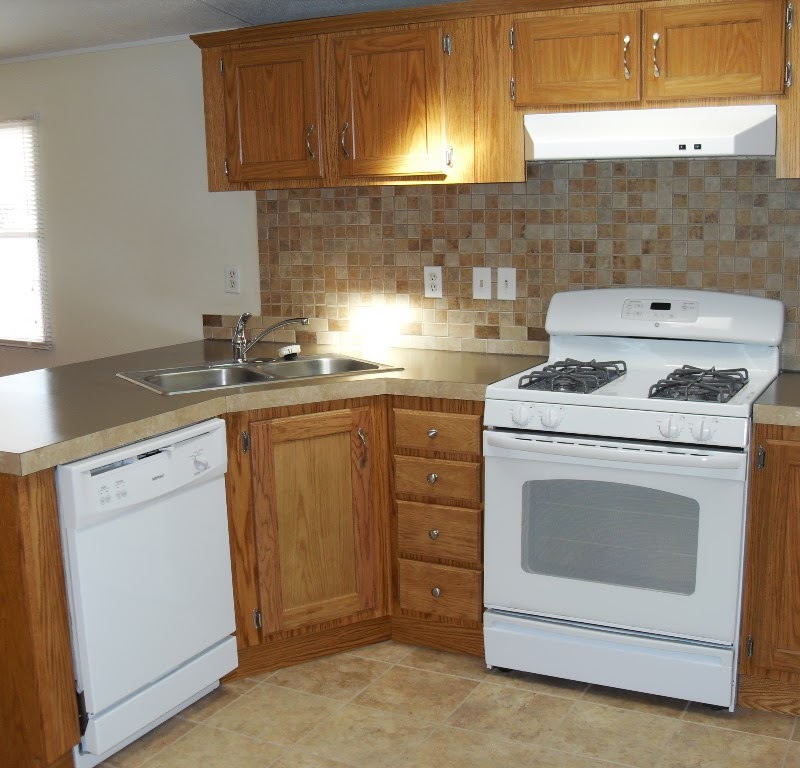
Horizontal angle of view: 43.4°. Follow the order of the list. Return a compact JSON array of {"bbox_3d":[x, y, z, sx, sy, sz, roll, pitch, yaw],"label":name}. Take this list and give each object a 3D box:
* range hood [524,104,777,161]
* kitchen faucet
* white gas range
[{"bbox_3d":[0.759,-0.761,3.039,0.757,0.139,0.430,4,11,26],"label":"range hood"},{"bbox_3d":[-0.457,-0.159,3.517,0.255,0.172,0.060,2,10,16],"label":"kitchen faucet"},{"bbox_3d":[0.723,0.298,3.106,0.765,1.149,0.640,4,11,26],"label":"white gas range"}]

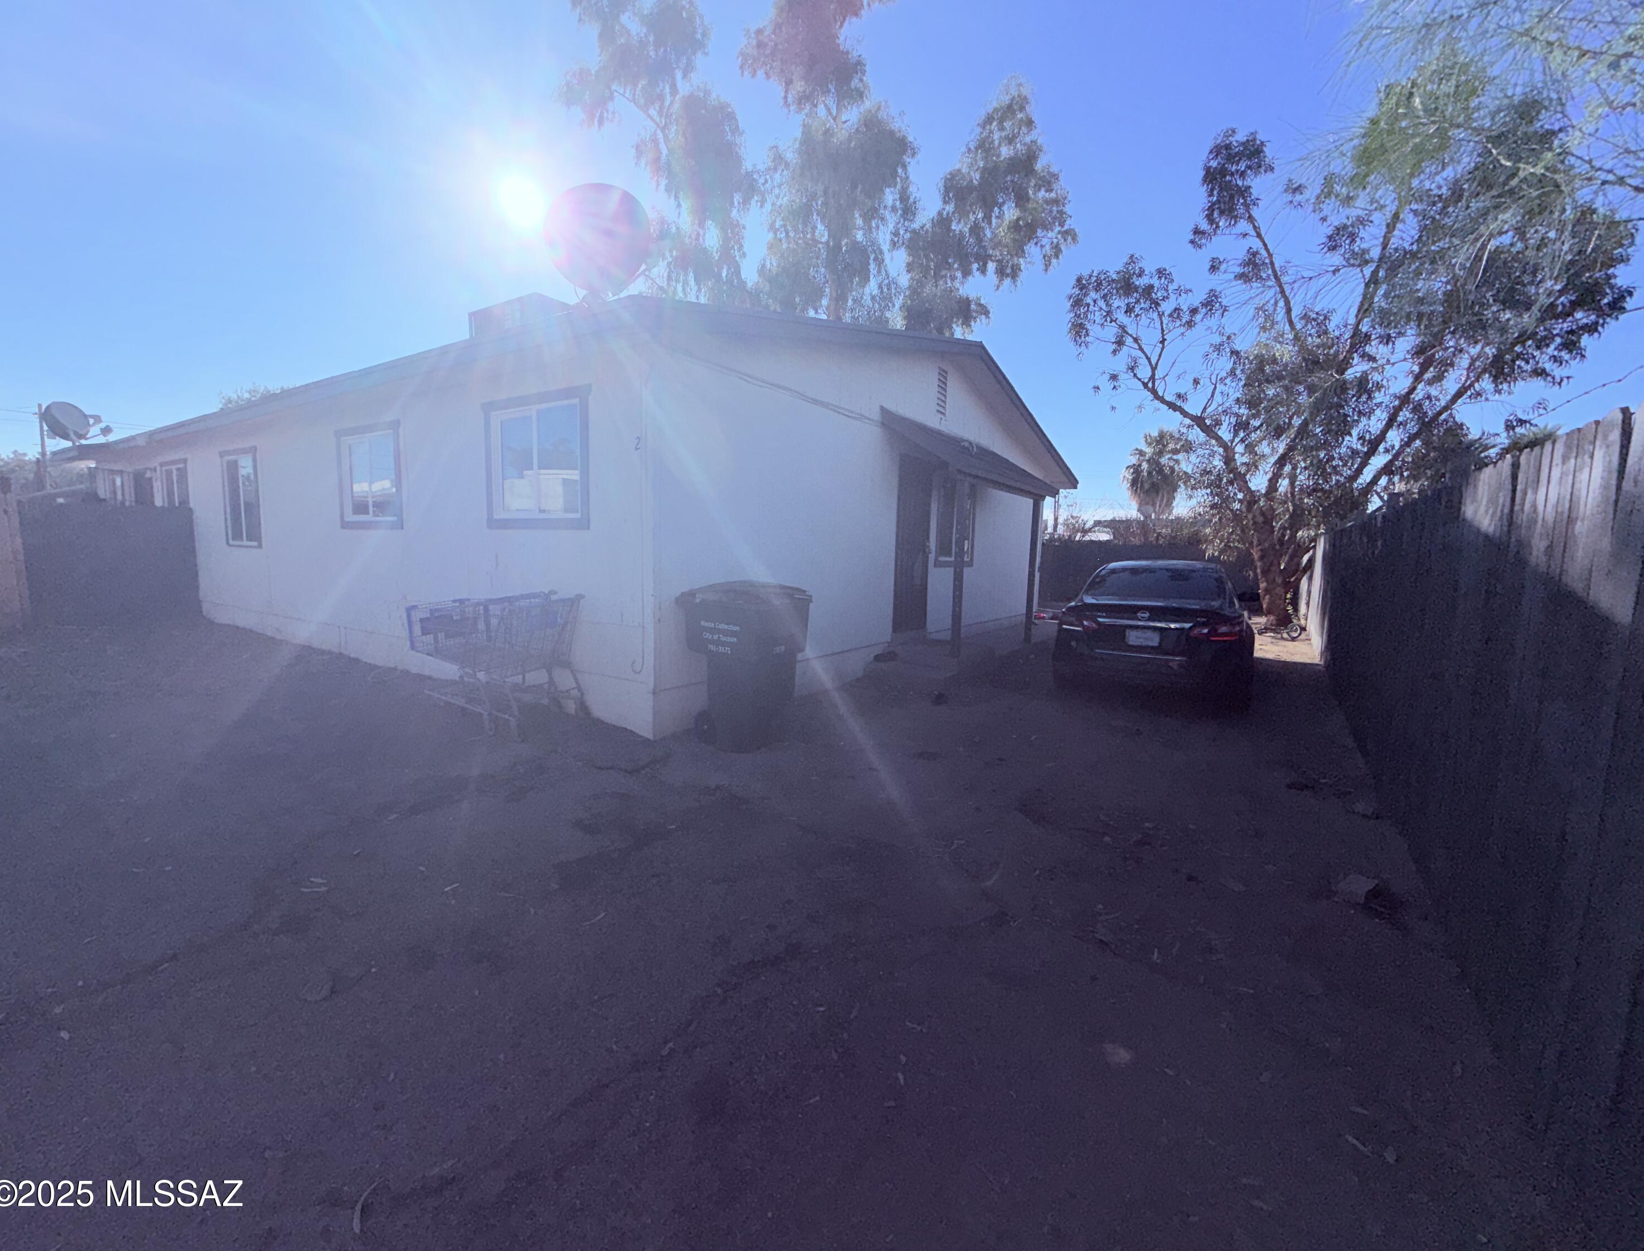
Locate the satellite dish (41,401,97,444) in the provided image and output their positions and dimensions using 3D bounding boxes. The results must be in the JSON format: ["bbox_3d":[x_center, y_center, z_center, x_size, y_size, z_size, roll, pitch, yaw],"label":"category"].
[{"bbox_3d":[-11.448,-3.091,10.322,0.700,0.640,0.420,1,6,1],"label":"satellite dish"}]

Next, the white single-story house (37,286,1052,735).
[{"bbox_3d":[-3.895,-2.018,12.222,14.120,4.100,11.070,5,7,33],"label":"white single-story house"}]

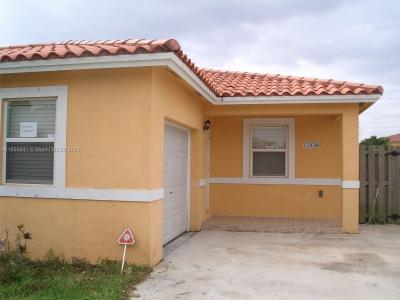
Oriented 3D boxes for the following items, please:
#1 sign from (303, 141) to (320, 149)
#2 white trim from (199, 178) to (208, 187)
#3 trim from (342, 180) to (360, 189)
[{"bbox_3d":[2.693,-0.130,10.033,0.390,0.166,0.029,0,-2,11],"label":"sign"},{"bbox_3d":[0.107,0.734,9.477,0.049,0.154,0.926,0,-2,11],"label":"white trim"},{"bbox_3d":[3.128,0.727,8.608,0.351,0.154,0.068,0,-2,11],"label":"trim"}]

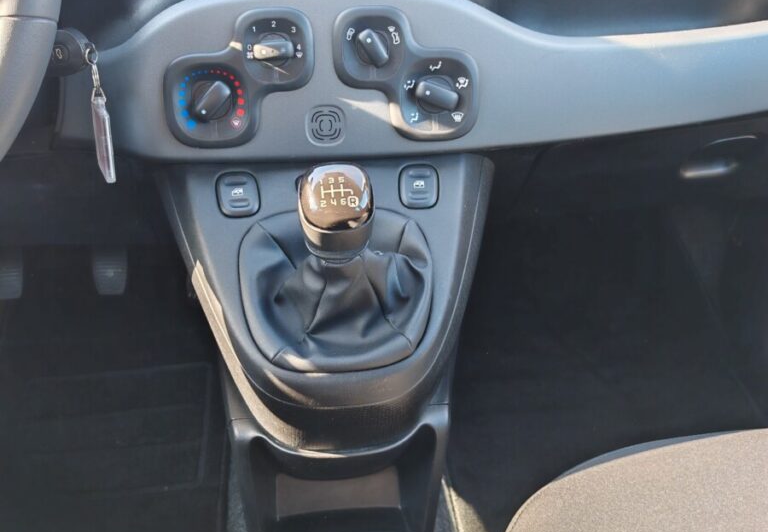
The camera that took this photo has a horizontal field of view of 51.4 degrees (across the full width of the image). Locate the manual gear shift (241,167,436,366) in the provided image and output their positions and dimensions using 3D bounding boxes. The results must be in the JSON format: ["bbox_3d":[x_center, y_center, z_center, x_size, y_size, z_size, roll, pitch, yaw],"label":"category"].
[{"bbox_3d":[-0.032,-0.018,0.534,0.143,0.112,0.142,-3,56,-5],"label":"manual gear shift"}]

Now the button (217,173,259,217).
[{"bbox_3d":[-0.114,-0.056,0.620,0.033,0.011,0.040,-3,64,-5],"label":"button"}]

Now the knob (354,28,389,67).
[{"bbox_3d":[-0.008,-0.163,0.598,0.029,0.030,0.019,-3,3,-5],"label":"knob"}]

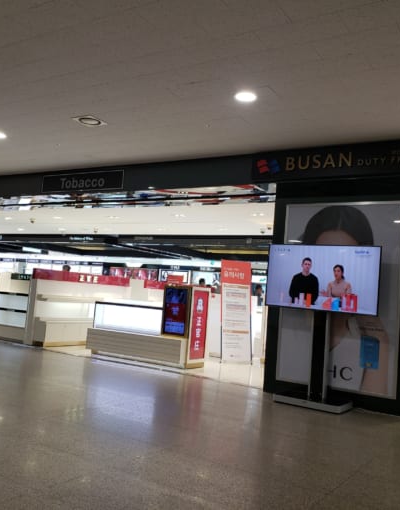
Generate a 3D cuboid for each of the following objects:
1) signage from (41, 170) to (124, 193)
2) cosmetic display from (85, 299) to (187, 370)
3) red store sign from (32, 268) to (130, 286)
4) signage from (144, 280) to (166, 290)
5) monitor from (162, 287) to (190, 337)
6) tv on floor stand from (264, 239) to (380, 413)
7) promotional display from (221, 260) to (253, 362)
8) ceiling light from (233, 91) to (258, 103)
[{"bbox_3d":[-2.095,-1.279,8.941,1.888,0.305,0.060,2,-5,31],"label":"signage"},{"bbox_3d":[-0.989,1.342,8.879,2.040,0.930,0.500,2,-3,27],"label":"cosmetic display"},{"bbox_3d":[-2.383,0.488,10.519,2.210,0.195,0.120,7,-4,-43],"label":"red store sign"},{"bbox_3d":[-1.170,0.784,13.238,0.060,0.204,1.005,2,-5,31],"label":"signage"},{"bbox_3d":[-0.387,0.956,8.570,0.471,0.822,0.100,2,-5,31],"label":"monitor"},{"bbox_3d":[1.455,0.842,6.324,1.460,1.970,0.420,2,-4,33],"label":"tv on floor stand"},{"bbox_3d":[0.676,1.016,9.172,0.600,1.830,0.200,4,-8,-12],"label":"promotional display"},{"bbox_3d":[0.445,-1.547,4.970,0.200,0.040,0.200,4,-3,0],"label":"ceiling light"}]

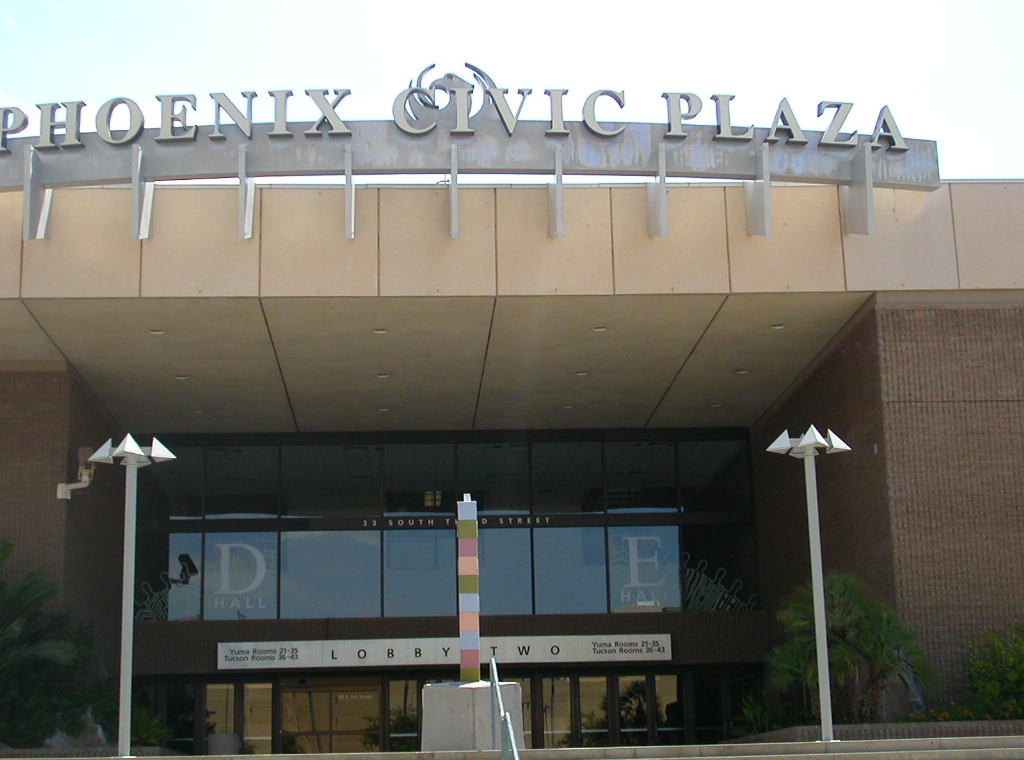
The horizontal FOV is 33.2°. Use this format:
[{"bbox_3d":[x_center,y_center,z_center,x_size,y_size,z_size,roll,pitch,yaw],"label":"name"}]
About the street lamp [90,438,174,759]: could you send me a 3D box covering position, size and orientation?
[{"bbox_3d":[-4.905,2.735,21.980,1.110,4.069,1.110,-1,-14,-4],"label":"street lamp"}]

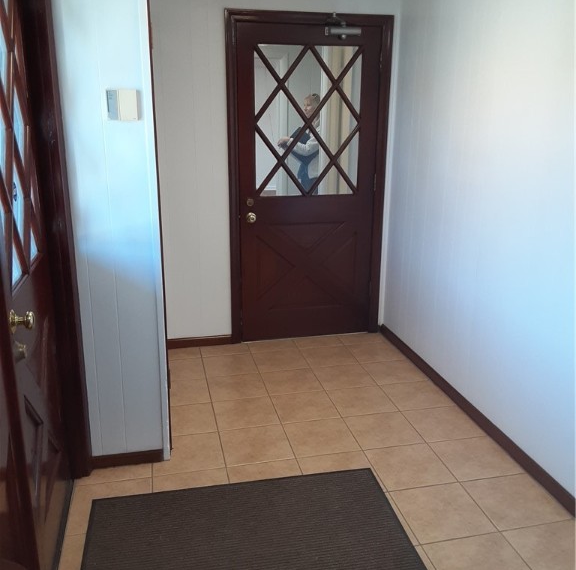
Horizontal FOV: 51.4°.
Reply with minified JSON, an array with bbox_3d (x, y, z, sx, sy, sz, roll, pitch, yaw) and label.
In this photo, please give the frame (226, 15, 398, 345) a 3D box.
[{"bbox_3d":[0.139,-0.638,3.907,1.040,2.090,0.080,-3,16,-12],"label":"frame"}]

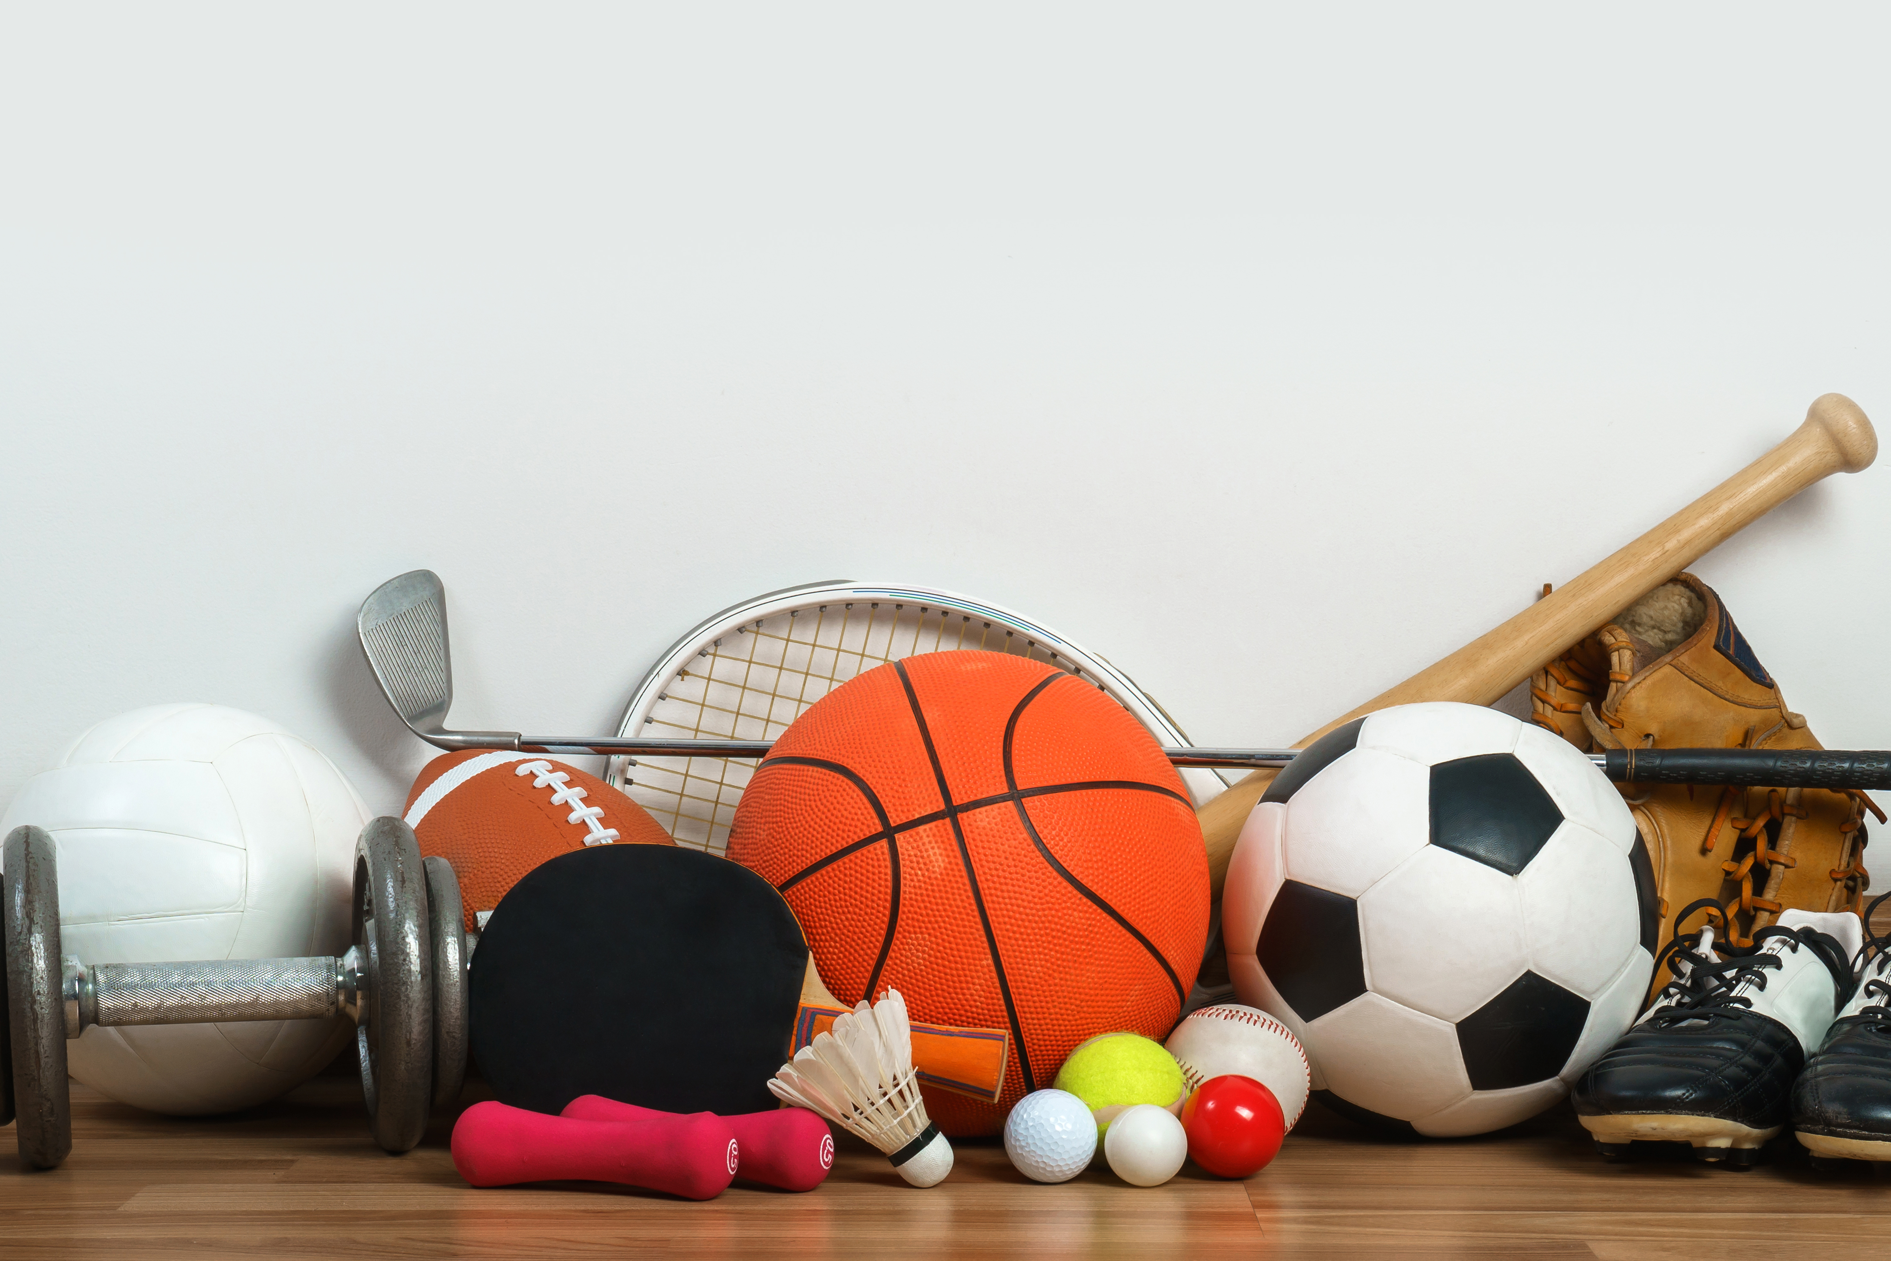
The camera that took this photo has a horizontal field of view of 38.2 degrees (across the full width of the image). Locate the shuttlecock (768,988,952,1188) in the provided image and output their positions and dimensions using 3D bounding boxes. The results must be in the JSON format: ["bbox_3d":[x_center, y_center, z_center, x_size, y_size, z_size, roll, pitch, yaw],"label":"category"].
[{"bbox_3d":[-0.029,0.219,1.255,0.068,0.085,0.068,-37,0,0],"label":"shuttlecock"}]

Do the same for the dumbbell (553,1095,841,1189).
[{"bbox_3d":[-0.116,0.235,1.250,0.129,0.038,0.038,1,2,17],"label":"dumbbell"}]

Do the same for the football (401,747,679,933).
[{"bbox_3d":[-0.208,0.156,1.480,0.150,0.150,0.263,-14,47,-42],"label":"football"}]

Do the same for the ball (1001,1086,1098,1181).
[{"bbox_3d":[0.049,0.233,1.256,0.043,0.043,0.043,0,2,0],"label":"ball"}]

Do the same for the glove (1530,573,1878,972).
[{"bbox_3d":[0.398,0.110,1.440,0.172,0.280,0.140,-1,3,-16],"label":"glove"}]

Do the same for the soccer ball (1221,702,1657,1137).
[{"bbox_3d":[0.250,0.146,1.385,0.218,0.218,0.218,0,2,0],"label":"soccer ball"}]

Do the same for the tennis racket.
[{"bbox_3d":[0.149,0.145,1.487,0.685,0.260,0.028,13,0,0],"label":"tennis racket"}]

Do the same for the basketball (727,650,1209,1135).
[{"bbox_3d":[0.010,0.132,1.357,0.241,0.241,0.241,0,3,0],"label":"basketball"}]

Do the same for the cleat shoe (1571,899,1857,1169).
[{"bbox_3d":[0.401,0.198,1.390,0.105,0.110,0.280,1,2,32],"label":"cleat shoe"}]

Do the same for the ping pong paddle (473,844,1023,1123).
[{"bbox_3d":[-0.101,0.183,1.297,0.260,0.150,0.024,9,-6,9],"label":"ping pong paddle"}]

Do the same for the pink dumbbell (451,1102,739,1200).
[{"bbox_3d":[-0.161,0.237,1.251,0.140,0.041,0.041,1,3,14],"label":"pink dumbbell"}]

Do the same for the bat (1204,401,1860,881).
[{"bbox_3d":[0.244,0.052,1.462,0.614,0.048,0.048,-33,0,-2],"label":"bat"}]

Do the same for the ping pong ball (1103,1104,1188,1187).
[{"bbox_3d":[0.093,0.238,1.263,0.038,0.038,0.038,0,3,0],"label":"ping pong ball"}]

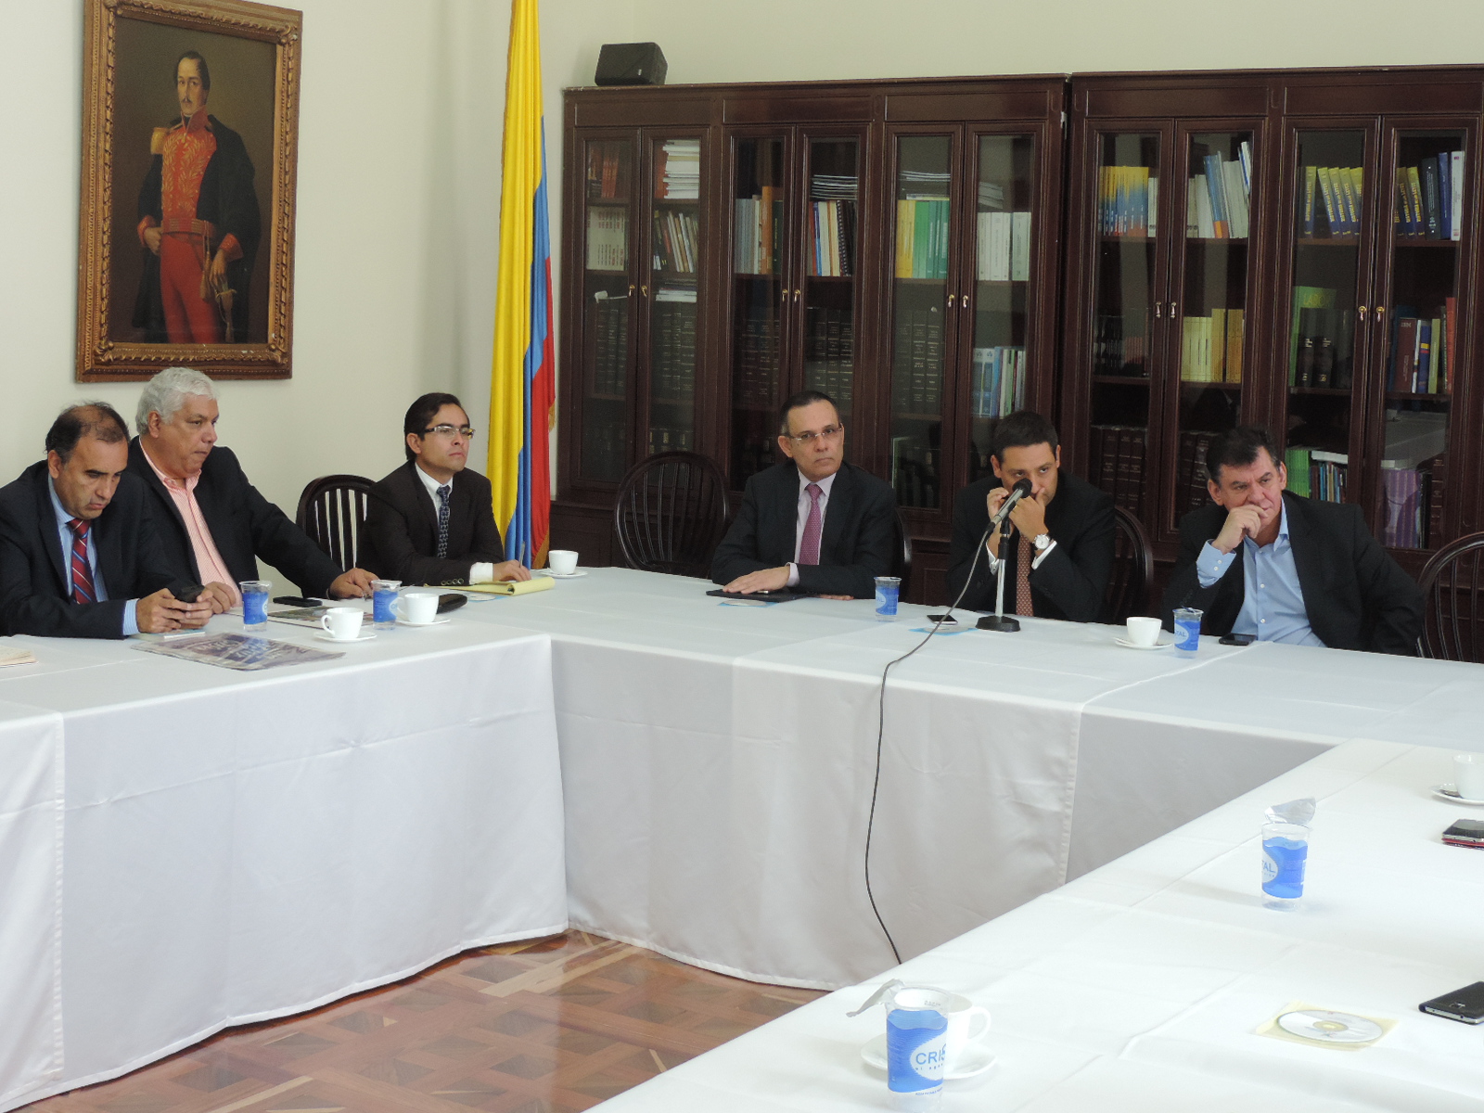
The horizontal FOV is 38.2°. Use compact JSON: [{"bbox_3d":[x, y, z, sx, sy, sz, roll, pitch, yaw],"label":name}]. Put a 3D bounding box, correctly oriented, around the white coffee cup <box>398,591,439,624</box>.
[{"bbox_3d":[-0.834,0.135,5.513,0.111,0.068,0.089,1,7,-9],"label":"white coffee cup"}]

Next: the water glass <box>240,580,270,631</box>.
[{"bbox_3d":[-1.216,0.127,5.359,0.071,0.117,0.071,2,7,0],"label":"water glass"}]

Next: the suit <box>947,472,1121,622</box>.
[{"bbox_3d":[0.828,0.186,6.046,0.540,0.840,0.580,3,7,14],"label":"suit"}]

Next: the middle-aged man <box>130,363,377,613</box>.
[{"bbox_3d":[-1.345,0.201,5.754,0.780,1.370,0.640,6,8,32],"label":"middle-aged man"}]

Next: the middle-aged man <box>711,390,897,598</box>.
[{"bbox_3d":[0.201,0.202,6.326,0.560,1.366,0.750,4,7,16],"label":"middle-aged man"}]

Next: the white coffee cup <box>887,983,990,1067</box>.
[{"bbox_3d":[0.223,0.529,2.386,0.112,0.068,0.089,3,7,11],"label":"white coffee cup"}]

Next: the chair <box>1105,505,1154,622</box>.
[{"bbox_3d":[0.916,0.383,6.283,0.450,1.060,0.520,5,7,27],"label":"chair"}]

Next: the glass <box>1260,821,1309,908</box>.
[{"bbox_3d":[0.775,0.444,3.059,0.072,0.113,0.072,2,6,0],"label":"glass"}]

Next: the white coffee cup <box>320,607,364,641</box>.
[{"bbox_3d":[-0.968,0.161,5.177,0.110,0.068,0.087,0,7,-14],"label":"white coffee cup"}]

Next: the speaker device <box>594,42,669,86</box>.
[{"bbox_3d":[-0.448,-1.979,8.620,0.270,0.185,0.200,5,7,27],"label":"speaker device"}]

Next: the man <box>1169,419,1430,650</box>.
[{"bbox_3d":[1.459,0.336,5.638,0.660,1.334,0.750,5,7,24],"label":"man"}]

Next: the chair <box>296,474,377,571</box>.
[{"bbox_3d":[-1.029,0.299,6.436,0.540,1.045,0.480,6,8,32],"label":"chair"}]

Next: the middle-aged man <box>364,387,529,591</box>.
[{"bbox_3d":[-0.900,0.164,6.567,0.750,1.320,0.520,7,8,37],"label":"middle-aged man"}]

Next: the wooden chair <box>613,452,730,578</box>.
[{"bbox_3d":[-0.390,0.166,7.812,0.480,1.045,0.540,6,7,30],"label":"wooden chair"}]

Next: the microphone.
[{"bbox_3d":[0.718,-0.138,5.720,0.050,0.050,0.215,7,40,35],"label":"microphone"}]

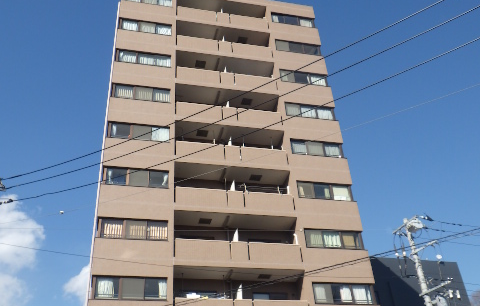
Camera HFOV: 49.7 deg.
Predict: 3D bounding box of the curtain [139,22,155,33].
[{"bbox_3d":[-5.879,-7.851,32.967,1.060,1.020,0.100,5,-37,-13],"label":"curtain"}]

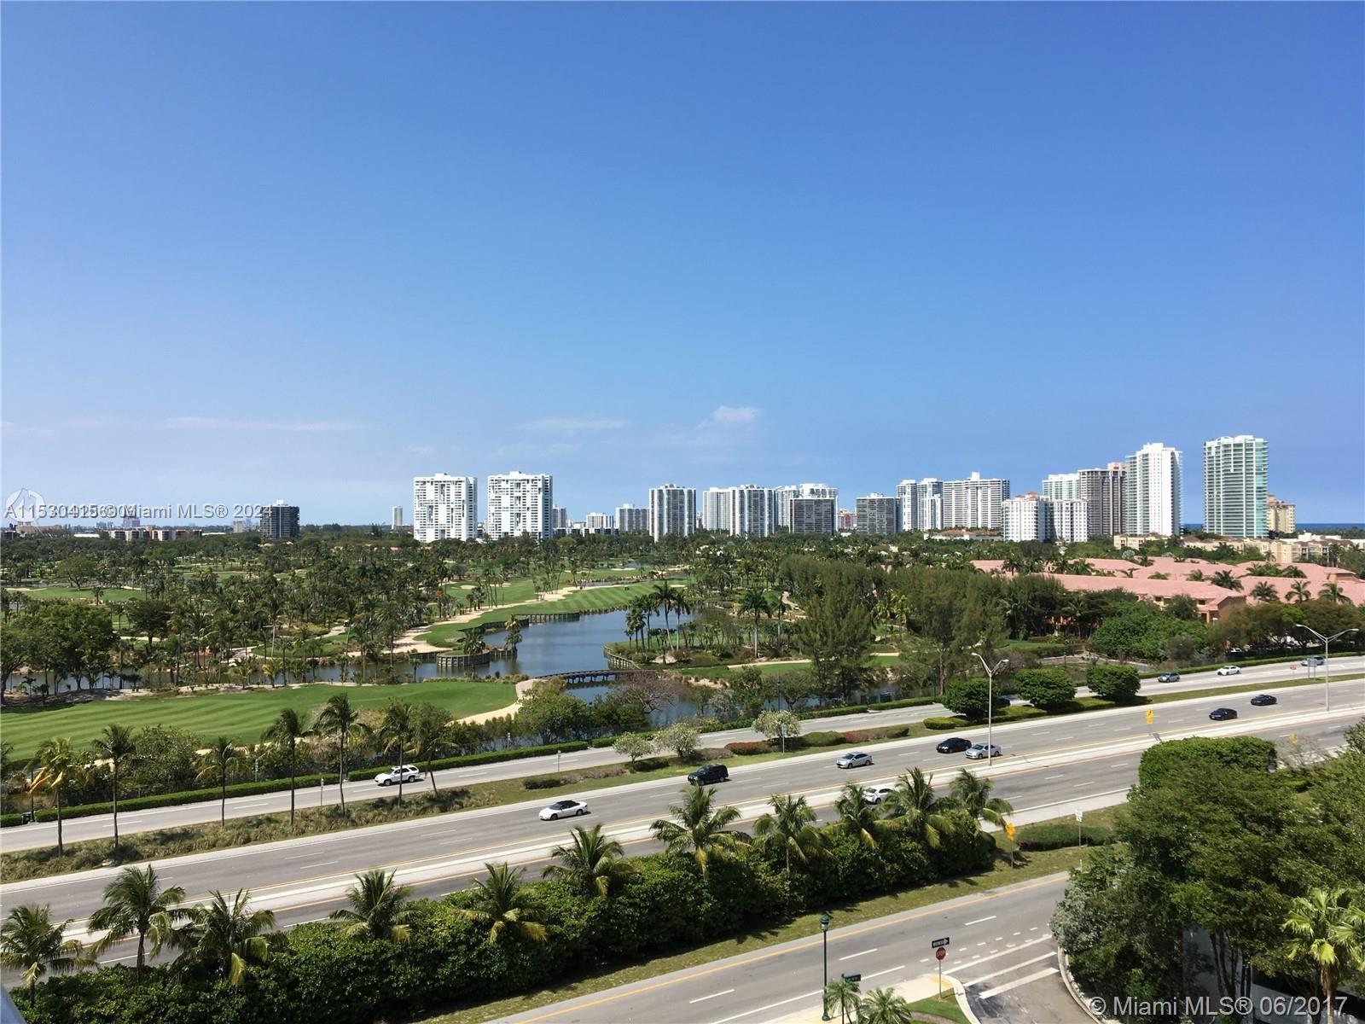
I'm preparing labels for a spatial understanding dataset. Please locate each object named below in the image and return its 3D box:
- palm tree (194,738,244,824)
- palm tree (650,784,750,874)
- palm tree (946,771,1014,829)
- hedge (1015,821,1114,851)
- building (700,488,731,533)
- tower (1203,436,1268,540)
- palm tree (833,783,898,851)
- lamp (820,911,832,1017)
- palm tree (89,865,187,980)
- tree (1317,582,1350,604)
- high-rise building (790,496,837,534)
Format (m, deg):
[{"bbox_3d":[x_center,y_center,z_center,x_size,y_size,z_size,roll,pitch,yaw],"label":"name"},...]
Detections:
[{"bbox_3d":[-44.287,25.897,109.800,4.600,8.685,4.600,0,0,-22],"label":"palm tree"},{"bbox_3d":[1.305,25.127,84.800,7.000,9.843,6.700,0,0,0],"label":"palm tree"},{"bbox_3d":[26.137,26.305,100.662,5.650,7.060,5.650,0,-1,0],"label":"palm tree"},{"bbox_3d":[33.950,28.860,101.670,8.300,1.100,3.600,0,0,-15],"label":"hedge"},{"bbox_3d":[55.059,3.765,1640.000,52.000,76.353,25.000,0,0,-10],"label":"building"},{"bbox_3d":[478.240,-14.300,990.140,43.000,101.500,33.000,0,0,10],"label":"tower"},{"bbox_3d":[14.758,25.913,92.816,5.210,7.750,5.210,0,-1,0],"label":"palm tree"},{"bbox_3d":[8.429,26.772,67.300,0.520,6.285,0.520,0,0,0],"label":"lamp"},{"bbox_3d":[-29.370,24.426,62.032,5.170,10.360,5.170,0,-1,0],"label":"palm tree"},{"bbox_3d":[153.850,23.870,269.820,7.000,13.740,7.000,0,0,0],"label":"tree"},{"bbox_3d":[147.122,12.057,1289.941,48.000,56.000,24.000,0,-1,0],"label":"high-rise building"}]

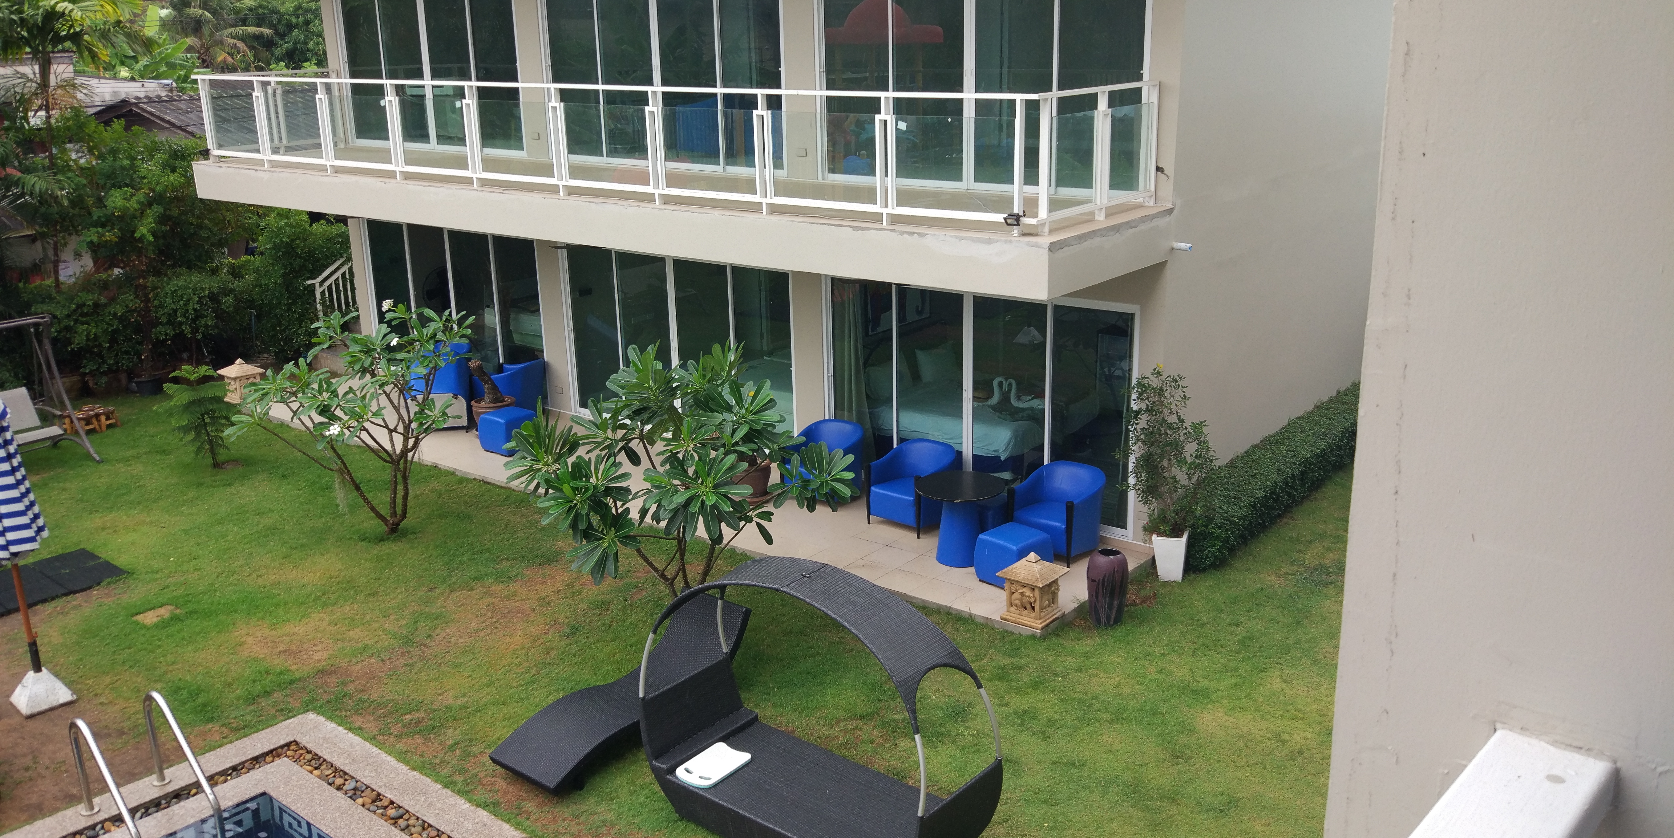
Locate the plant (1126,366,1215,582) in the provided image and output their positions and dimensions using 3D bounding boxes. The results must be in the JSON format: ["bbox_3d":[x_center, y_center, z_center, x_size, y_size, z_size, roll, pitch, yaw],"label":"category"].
[{"bbox_3d":[2.954,0.496,11.795,0.700,1.910,0.680,11,21,36],"label":"plant"}]

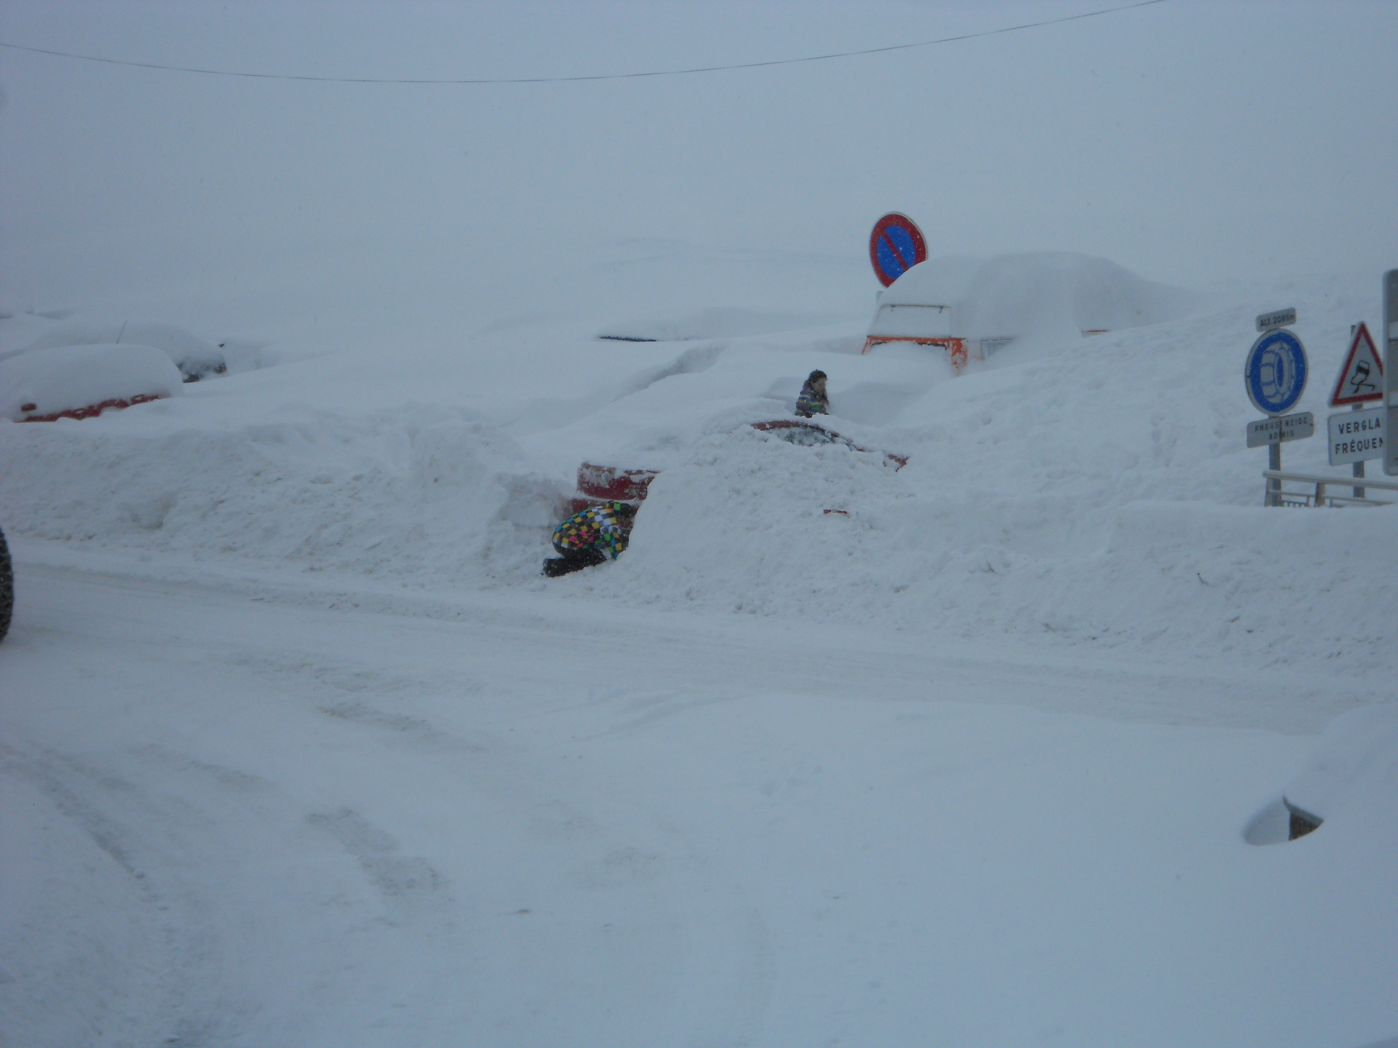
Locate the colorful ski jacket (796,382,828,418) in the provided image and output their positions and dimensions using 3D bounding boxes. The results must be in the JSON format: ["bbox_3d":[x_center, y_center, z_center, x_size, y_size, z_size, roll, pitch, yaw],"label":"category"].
[{"bbox_3d":[1.112,-1.058,51.079,0.380,0.660,0.480,1,11,17],"label":"colorful ski jacket"}]

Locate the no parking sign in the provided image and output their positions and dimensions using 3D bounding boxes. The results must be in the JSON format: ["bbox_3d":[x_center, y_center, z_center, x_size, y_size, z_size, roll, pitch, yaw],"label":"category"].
[{"bbox_3d":[2.054,-2.778,54.000,0.050,0.850,0.850,-10,12,-41],"label":"no parking sign"}]

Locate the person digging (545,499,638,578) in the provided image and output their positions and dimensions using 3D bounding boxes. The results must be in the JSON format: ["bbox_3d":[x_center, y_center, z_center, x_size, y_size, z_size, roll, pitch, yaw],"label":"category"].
[{"bbox_3d":[-0.973,0.133,47.500,0.850,0.660,0.520,-5,11,-17],"label":"person digging"}]

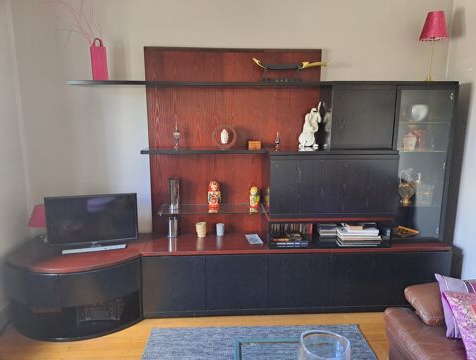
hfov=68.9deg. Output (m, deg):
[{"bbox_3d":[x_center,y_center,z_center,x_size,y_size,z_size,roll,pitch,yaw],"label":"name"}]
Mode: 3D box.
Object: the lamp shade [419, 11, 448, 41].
[{"bbox_3d":[1.692,-1.321,2.970,0.221,0.198,0.221,-1,9,-3],"label":"lamp shade"}]

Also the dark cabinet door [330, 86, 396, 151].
[{"bbox_3d":[1.034,-0.511,2.865,0.535,0.517,0.029,-1,9,-3],"label":"dark cabinet door"}]

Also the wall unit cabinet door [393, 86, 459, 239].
[{"bbox_3d":[1.472,-0.106,2.826,0.500,1.275,0.030,-1,10,-3],"label":"wall unit cabinet door"}]

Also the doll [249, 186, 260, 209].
[{"bbox_3d":[0.154,0.161,3.087,0.090,0.209,0.090,-1,9,-3],"label":"doll"}]

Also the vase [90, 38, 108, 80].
[{"bbox_3d":[-1.163,-1.004,2.917,0.121,0.343,0.092,-1,9,-3],"label":"vase"}]

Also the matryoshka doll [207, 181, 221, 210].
[{"bbox_3d":[-0.206,0.139,3.088,0.116,0.254,0.116,-1,9,-3],"label":"matryoshka doll"}]

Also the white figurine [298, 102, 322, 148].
[{"bbox_3d":[0.654,-0.492,3.133,0.193,0.408,0.138,-1,9,-3],"label":"white figurine"}]

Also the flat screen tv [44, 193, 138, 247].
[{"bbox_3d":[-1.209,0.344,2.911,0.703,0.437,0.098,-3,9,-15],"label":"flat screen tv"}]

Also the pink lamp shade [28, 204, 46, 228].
[{"bbox_3d":[-1.748,0.318,3.088,0.198,0.172,0.198,-1,9,-3],"label":"pink lamp shade"}]

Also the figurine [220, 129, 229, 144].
[{"bbox_3d":[-0.110,-0.369,2.967,0.074,0.130,0.052,-1,9,-3],"label":"figurine"}]

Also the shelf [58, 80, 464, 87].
[{"bbox_3d":[0.225,-0.816,3.002,3.174,0.035,0.414,-1,9,-3],"label":"shelf"}]

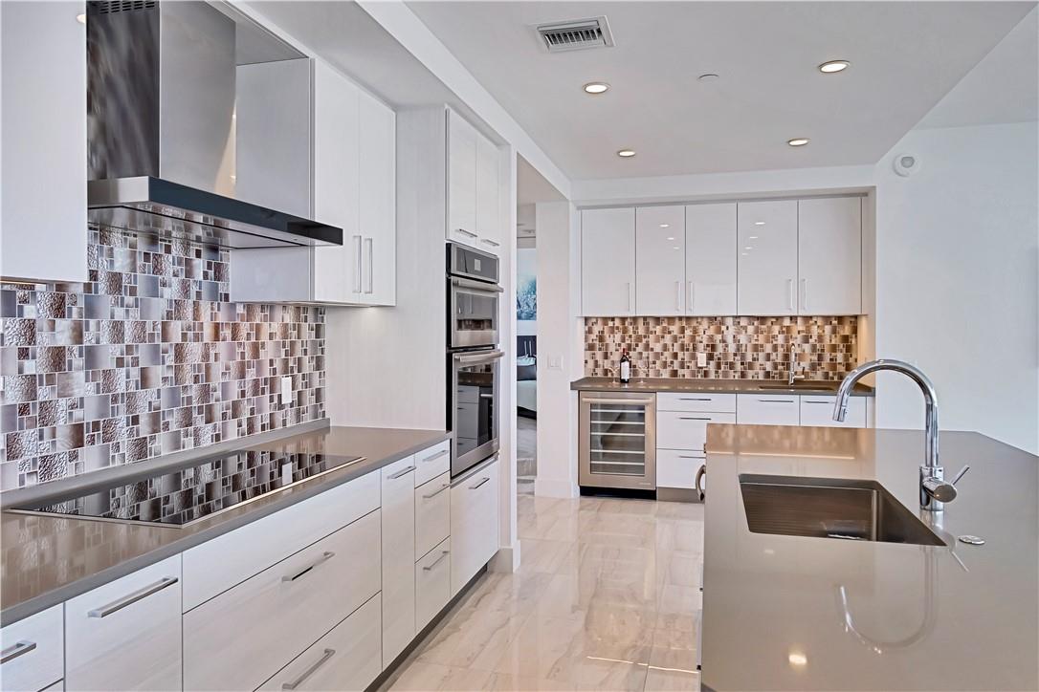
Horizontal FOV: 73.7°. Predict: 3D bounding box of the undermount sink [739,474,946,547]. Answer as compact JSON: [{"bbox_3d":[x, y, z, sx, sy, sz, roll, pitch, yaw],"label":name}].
[{"bbox_3d":[0.799,0.533,1.832,0.402,0.225,0.660,0,1,15],"label":"undermount sink"}]

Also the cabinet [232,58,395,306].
[{"bbox_3d":[-0.833,-0.615,2.891,0.370,0.884,0.667,0,1,15],"label":"cabinet"}]

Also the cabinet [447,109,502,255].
[{"bbox_3d":[-0.514,-0.788,3.575,0.612,0.591,0.780,0,1,15],"label":"cabinet"}]

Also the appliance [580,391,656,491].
[{"bbox_3d":[0.859,0.780,5.825,0.613,0.832,0.590,0,1,15],"label":"appliance"}]

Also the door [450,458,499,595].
[{"bbox_3d":[-0.226,0.900,3.545,0.030,0.513,0.755,0,1,15],"label":"door"}]

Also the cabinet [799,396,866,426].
[{"bbox_3d":[2.404,0.757,5.422,0.456,0.778,0.570,0,1,15],"label":"cabinet"}]

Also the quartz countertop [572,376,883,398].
[{"bbox_3d":[1.588,0.327,5.630,2.248,0.062,0.620,0,1,15],"label":"quartz countertop"}]

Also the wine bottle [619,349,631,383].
[{"bbox_3d":[0.907,0.177,5.966,0.076,0.300,0.076,0,1,15],"label":"wine bottle"}]

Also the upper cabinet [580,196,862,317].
[{"bbox_3d":[1.609,-0.695,5.711,2.170,0.887,0.385,0,1,15],"label":"upper cabinet"}]

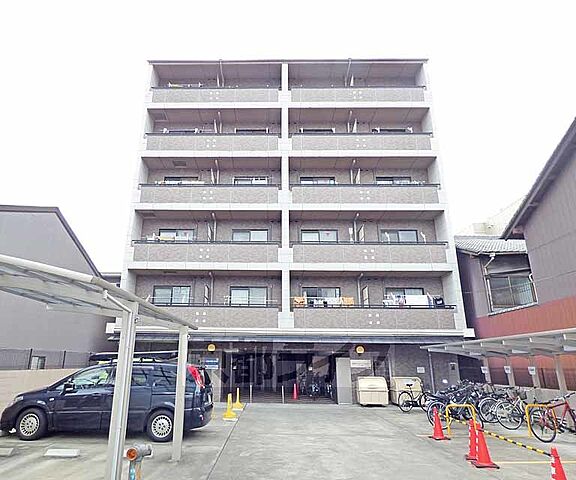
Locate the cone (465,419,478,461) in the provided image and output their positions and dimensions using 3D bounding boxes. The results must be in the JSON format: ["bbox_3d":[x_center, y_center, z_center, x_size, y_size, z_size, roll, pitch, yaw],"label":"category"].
[{"bbox_3d":[3.600,3.902,6.839,0.370,0.690,0.370,0,-18,0],"label":"cone"}]

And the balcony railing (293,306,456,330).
[{"bbox_3d":[3.659,3.336,14.862,6.888,1.007,0.170,0,-18,0],"label":"balcony railing"}]

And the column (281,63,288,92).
[{"bbox_3d":[-0.113,-8.760,18.965,0.350,1.857,0.340,0,-18,0],"label":"column"}]

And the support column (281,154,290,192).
[{"bbox_3d":[-0.102,-3.192,17.130,0.350,1.870,0.340,0,-18,0],"label":"support column"}]

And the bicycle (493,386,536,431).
[{"bbox_3d":[6.387,4.609,9.517,1.680,1.040,0.520,5,-19,-14],"label":"bicycle"}]

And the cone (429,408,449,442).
[{"bbox_3d":[3.622,4.410,8.380,0.370,0.690,0.370,0,-18,0],"label":"cone"}]

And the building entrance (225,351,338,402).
[{"bbox_3d":[-0.403,5.702,14.575,4.723,2.031,0.600,0,-18,0],"label":"building entrance"}]

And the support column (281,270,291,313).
[{"bbox_3d":[-0.091,2.300,15.321,0.350,1.821,0.340,0,-18,0],"label":"support column"}]

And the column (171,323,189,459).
[{"bbox_3d":[-2.091,2.890,6.753,0.140,2.383,0.140,0,-18,0],"label":"column"}]

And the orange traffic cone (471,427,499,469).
[{"bbox_3d":[3.583,3.752,6.385,0.370,0.690,0.370,0,-18,0],"label":"orange traffic cone"}]

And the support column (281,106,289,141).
[{"bbox_3d":[-0.107,-5.977,18.047,0.350,1.882,0.340,0,-18,0],"label":"support column"}]

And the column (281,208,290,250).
[{"bbox_3d":[-0.096,-0.450,16.226,0.350,1.873,0.340,0,-18,0],"label":"column"}]

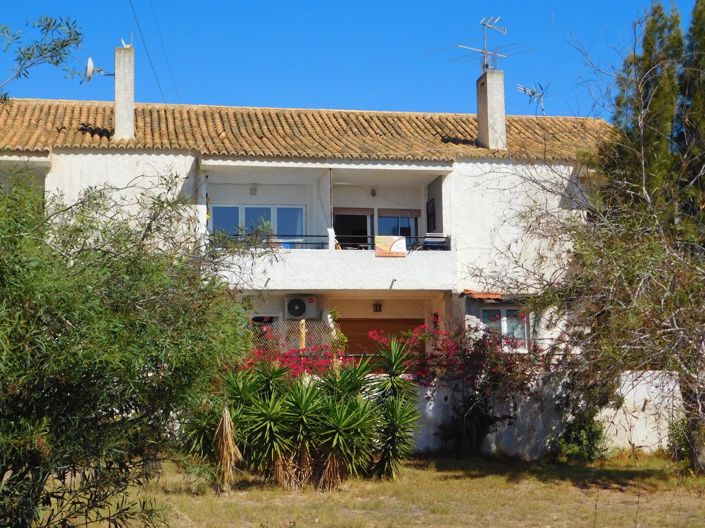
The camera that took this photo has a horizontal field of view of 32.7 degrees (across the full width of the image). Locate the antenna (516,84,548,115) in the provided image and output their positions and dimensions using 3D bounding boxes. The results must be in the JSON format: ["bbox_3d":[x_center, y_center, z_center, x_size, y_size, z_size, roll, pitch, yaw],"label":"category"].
[{"bbox_3d":[5.294,-4.868,35.323,0.600,0.920,1.200,-5,-7,39],"label":"antenna"}]

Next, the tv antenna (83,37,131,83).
[{"bbox_3d":[-5.843,-4.857,28.525,1.100,1.100,0.650,1,-6,-23],"label":"tv antenna"}]

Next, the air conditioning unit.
[{"bbox_3d":[-1.170,1.036,28.364,0.780,0.560,0.300,0,-6,-12],"label":"air conditioning unit"}]

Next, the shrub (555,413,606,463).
[{"bbox_3d":[4.405,3.306,23.213,0.900,0.930,0.800,0,-6,-12],"label":"shrub"}]

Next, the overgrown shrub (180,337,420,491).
[{"bbox_3d":[-0.848,2.233,18.603,3.550,2.250,2.100,0,-6,-12],"label":"overgrown shrub"}]

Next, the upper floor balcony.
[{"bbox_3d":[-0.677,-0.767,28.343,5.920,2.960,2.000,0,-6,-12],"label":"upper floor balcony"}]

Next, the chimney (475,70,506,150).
[{"bbox_3d":[3.538,-3.791,30.534,0.450,1.970,0.820,0,-6,-12],"label":"chimney"}]

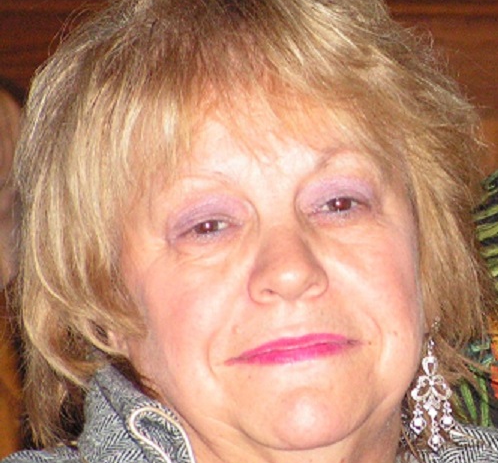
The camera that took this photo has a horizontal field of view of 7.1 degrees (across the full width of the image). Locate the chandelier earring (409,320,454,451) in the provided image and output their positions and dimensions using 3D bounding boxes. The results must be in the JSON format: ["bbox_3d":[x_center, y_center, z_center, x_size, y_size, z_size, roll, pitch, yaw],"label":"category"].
[{"bbox_3d":[0.085,0.072,1.870,0.021,0.061,0.006,-2,2,-12],"label":"chandelier earring"}]

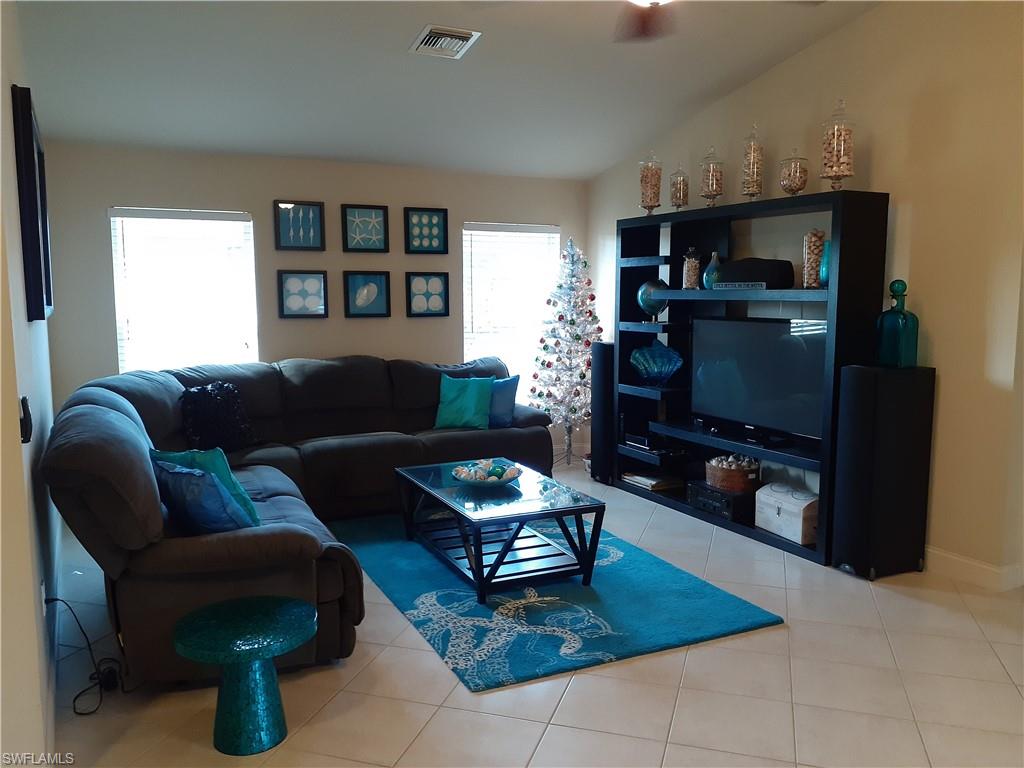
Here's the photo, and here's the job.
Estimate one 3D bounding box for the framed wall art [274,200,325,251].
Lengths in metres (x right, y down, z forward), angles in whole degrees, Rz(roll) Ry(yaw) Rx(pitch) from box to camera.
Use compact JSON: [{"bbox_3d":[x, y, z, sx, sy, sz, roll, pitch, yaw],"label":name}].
[{"bbox_3d":[-1.577,-1.174,5.950,0.358,0.359,0.036,-3,7,-27],"label":"framed wall art"}]

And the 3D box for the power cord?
[{"bbox_3d":[-1.539,0.959,2.932,0.276,0.384,0.296,-3,7,-27],"label":"power cord"}]

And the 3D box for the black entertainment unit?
[{"bbox_3d":[1.407,-0.116,5.208,0.355,1.996,2.034,-3,7,-27],"label":"black entertainment unit"}]

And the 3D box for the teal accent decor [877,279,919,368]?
[{"bbox_3d":[1.991,-0.308,4.119,0.143,0.452,0.143,-3,7,-27],"label":"teal accent decor"}]

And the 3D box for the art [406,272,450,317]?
[{"bbox_3d":[-0.681,-0.718,6.456,0.356,0.357,0.036,-3,7,-27],"label":"art"}]

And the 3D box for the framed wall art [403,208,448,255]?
[{"bbox_3d":[-0.698,-1.241,6.489,0.366,0.362,0.030,-4,7,-27],"label":"framed wall art"}]

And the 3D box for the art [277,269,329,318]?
[{"bbox_3d":[-1.592,-0.682,6.091,0.366,0.362,0.030,-4,7,-27],"label":"art"}]

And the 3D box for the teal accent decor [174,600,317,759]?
[{"bbox_3d":[-0.889,1.003,2.708,0.452,0.405,0.452,-4,7,-27],"label":"teal accent decor"}]

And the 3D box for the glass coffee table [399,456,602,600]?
[{"bbox_3d":[-0.113,0.759,4.366,0.703,0.429,1.228,-3,7,-25],"label":"glass coffee table"}]

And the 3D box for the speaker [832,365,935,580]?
[{"bbox_3d":[1.971,0.462,4.265,0.390,1.100,0.250,-4,7,-27],"label":"speaker"}]

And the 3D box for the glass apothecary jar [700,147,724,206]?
[{"bbox_3d":[1.311,-1.341,5.252,0.155,0.430,0.155,0,6,0],"label":"glass apothecary jar"}]

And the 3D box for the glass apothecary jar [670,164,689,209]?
[{"bbox_3d":[1.179,-1.367,5.639,0.134,0.365,0.134,0,7,0],"label":"glass apothecary jar"}]

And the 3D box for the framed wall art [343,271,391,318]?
[{"bbox_3d":[-1.145,-0.707,6.319,0.366,0.362,0.030,-4,7,-27],"label":"framed wall art"}]

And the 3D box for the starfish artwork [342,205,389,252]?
[{"bbox_3d":[-1.132,-1.197,6.174,0.359,0.357,0.036,-3,7,-27],"label":"starfish artwork"}]

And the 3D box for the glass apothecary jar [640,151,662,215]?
[{"bbox_3d":[1.027,-1.471,5.925,0.172,0.508,0.172,0,7,0],"label":"glass apothecary jar"}]

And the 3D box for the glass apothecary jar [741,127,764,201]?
[{"bbox_3d":[1.502,-1.369,5.004,0.148,0.512,0.148,0,7,0],"label":"glass apothecary jar"}]

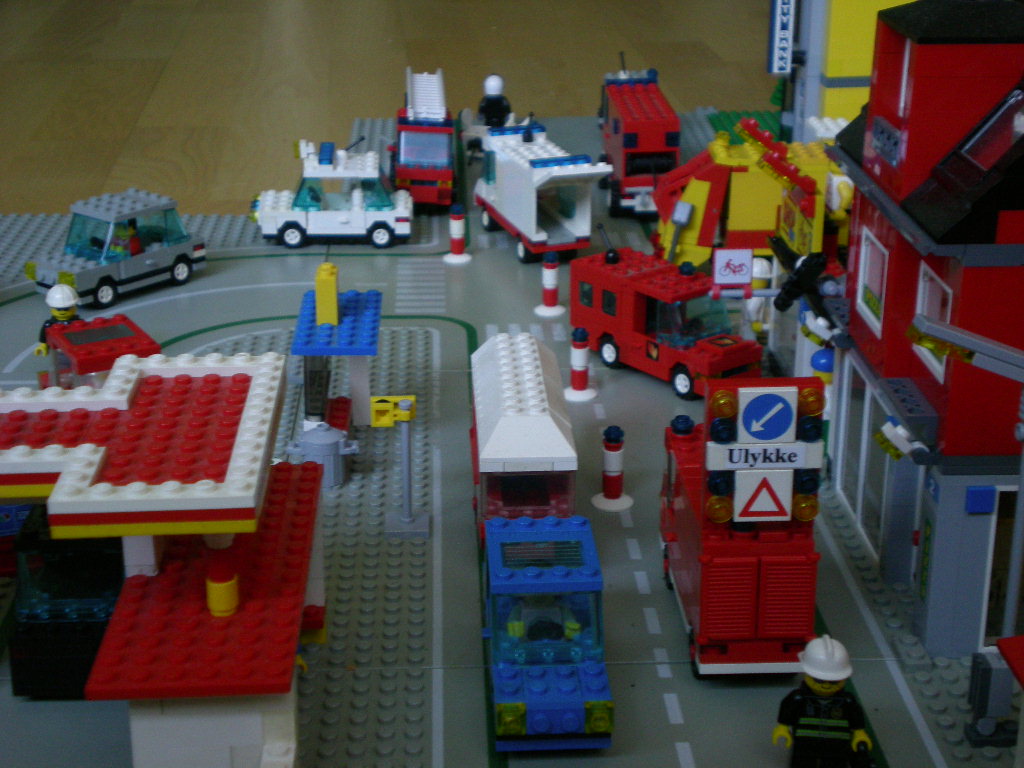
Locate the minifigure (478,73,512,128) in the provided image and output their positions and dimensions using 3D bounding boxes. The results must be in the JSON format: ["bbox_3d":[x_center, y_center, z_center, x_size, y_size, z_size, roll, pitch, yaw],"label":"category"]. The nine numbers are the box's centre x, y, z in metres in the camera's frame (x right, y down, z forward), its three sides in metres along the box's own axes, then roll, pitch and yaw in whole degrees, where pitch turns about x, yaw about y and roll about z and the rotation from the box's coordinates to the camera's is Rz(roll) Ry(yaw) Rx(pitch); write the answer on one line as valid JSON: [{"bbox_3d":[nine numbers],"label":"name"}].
[{"bbox_3d":[-0.013,-0.195,1.161,0.025,0.042,0.016,0,21,-1],"label":"minifigure"}]

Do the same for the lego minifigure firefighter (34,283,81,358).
[{"bbox_3d":[-0.195,-0.023,0.726,0.025,0.043,0.017,-3,22,-8],"label":"lego minifigure firefighter"}]

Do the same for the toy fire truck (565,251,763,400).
[{"bbox_3d":[0.067,-0.027,0.736,0.034,0.046,0.090,-16,27,-35],"label":"toy fire truck"}]

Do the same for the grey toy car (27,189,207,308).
[{"bbox_3d":[-0.199,-0.069,0.838,0.034,0.046,0.086,16,26,34],"label":"grey toy car"}]

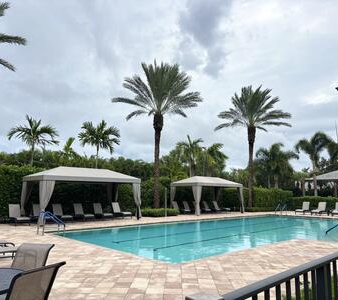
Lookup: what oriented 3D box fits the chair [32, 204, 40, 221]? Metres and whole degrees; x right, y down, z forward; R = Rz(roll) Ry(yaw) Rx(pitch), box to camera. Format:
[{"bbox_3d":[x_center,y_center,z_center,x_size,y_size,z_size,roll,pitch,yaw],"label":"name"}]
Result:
[{"bbox_3d":[-7.005,3.543,16.701,0.660,1.020,1.900,8,-11,-41],"label":"chair"}]

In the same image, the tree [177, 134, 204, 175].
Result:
[{"bbox_3d":[2.514,2.498,34.860,3.071,8.513,3.071,0,-8,0],"label":"tree"}]

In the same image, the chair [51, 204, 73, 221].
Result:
[{"bbox_3d":[-6.223,3.693,17.615,0.660,1.000,1.500,8,-11,-41],"label":"chair"}]

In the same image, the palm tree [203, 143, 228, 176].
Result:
[{"bbox_3d":[5.689,3.077,36.331,2.887,7.835,2.887,0,-8,0],"label":"palm tree"}]

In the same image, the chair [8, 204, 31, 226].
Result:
[{"bbox_3d":[-7.947,3.415,15.868,0.660,1.020,1.900,8,-11,-41],"label":"chair"}]

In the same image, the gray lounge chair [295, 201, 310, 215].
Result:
[{"bbox_3d":[11.474,4.949,25.493,1.900,1.020,0.660,8,-11,-41],"label":"gray lounge chair"}]

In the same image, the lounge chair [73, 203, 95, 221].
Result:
[{"bbox_3d":[-5.223,3.794,18.336,0.660,1.020,1.900,8,-11,-41],"label":"lounge chair"}]

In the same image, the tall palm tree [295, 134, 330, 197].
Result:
[{"bbox_3d":[16.003,2.328,32.825,3.784,8.419,3.784,0,-8,0],"label":"tall palm tree"}]

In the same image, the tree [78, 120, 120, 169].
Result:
[{"bbox_3d":[-6.434,1.435,26.720,3.728,8.140,3.728,0,-8,0],"label":"tree"}]

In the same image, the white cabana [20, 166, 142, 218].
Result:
[{"bbox_3d":[-5.218,2.723,18.468,6.102,3.204,3.295,8,-11,-41],"label":"white cabana"}]

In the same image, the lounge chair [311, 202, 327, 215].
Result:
[{"bbox_3d":[12.371,4.818,24.564,1.900,1.020,0.660,8,-11,-41],"label":"lounge chair"}]

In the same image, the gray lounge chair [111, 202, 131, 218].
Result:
[{"bbox_3d":[-3.204,4.060,20.064,0.660,1.020,1.900,8,-11,-41],"label":"gray lounge chair"}]

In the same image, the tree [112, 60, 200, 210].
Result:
[{"bbox_3d":[-1.014,-1.069,23.571,7.166,12.243,7.166,0,-8,0],"label":"tree"}]

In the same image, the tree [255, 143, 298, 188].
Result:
[{"bbox_3d":[12.872,2.999,35.745,4.800,7.870,4.800,8,-11,-41],"label":"tree"}]

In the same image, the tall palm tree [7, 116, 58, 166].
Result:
[{"bbox_3d":[-10.214,1.081,22.377,3.800,7.500,3.800,8,-11,-41],"label":"tall palm tree"}]

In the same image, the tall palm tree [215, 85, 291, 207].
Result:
[{"bbox_3d":[8.572,-0.484,31.229,7.600,13.400,7.600,8,-11,-41],"label":"tall palm tree"}]

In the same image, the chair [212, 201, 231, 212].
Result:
[{"bbox_3d":[4.876,5.247,27.718,0.660,1.000,1.500,8,-11,-41],"label":"chair"}]

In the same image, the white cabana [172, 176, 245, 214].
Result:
[{"bbox_3d":[3.435,3.977,26.429,6.041,3.145,3.116,8,-11,-41],"label":"white cabana"}]

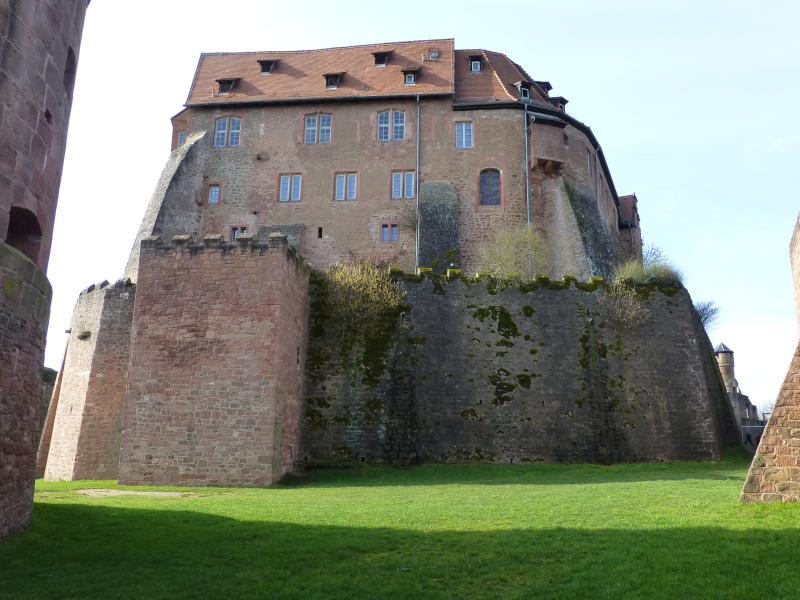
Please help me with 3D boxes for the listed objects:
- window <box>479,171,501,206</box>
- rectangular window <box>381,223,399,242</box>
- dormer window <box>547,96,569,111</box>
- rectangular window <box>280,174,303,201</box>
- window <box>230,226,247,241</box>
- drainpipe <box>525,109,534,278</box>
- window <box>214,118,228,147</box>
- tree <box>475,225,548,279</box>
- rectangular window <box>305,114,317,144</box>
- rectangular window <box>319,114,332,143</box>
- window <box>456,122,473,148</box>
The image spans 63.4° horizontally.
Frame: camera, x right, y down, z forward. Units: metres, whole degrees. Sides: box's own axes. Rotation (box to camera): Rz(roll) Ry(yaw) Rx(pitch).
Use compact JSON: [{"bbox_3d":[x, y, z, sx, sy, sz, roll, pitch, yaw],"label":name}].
[{"bbox_3d":[5.587,-6.935,40.080,1.377,2.478,0.300,0,-11,6],"label":"window"},{"bbox_3d":[-0.634,-4.162,40.203,1.082,1.207,0.250,0,-11,6],"label":"rectangular window"},{"bbox_3d":[10.369,-12.903,42.600,1.150,0.900,0.950,10,-14,-43],"label":"dormer window"},{"bbox_3d":[-6.962,-7.205,41.508,1.426,1.861,0.250,0,-11,6],"label":"rectangular window"},{"bbox_3d":[-10.249,-4.107,41.362,1.079,1.226,0.200,0,-10,6],"label":"window"},{"bbox_3d":[7.828,-6.447,39.542,0.130,11.580,0.130,0,-11,6],"label":"drainpipe"},{"bbox_3d":[-11.807,-11.040,42.766,0.859,1.998,0.200,0,-10,6],"label":"window"},{"bbox_3d":[6.200,-2.613,35.982,4.115,3.479,3.400,1,-11,0],"label":"tree"},{"bbox_3d":[-5.782,-11.113,42.114,0.846,1.980,0.200,0,-10,6],"label":"rectangular window"},{"bbox_3d":[-4.823,-11.100,42.006,0.822,1.967,0.200,0,-10,6],"label":"rectangular window"},{"bbox_3d":[4.087,-10.386,40.900,1.111,1.794,0.200,0,-11,6],"label":"window"}]

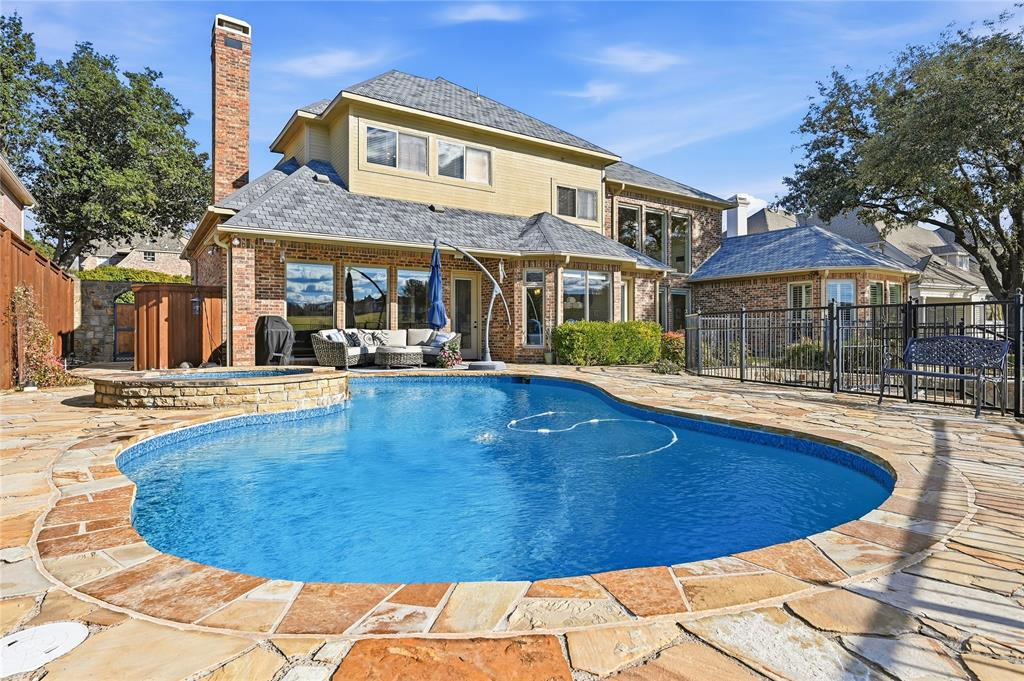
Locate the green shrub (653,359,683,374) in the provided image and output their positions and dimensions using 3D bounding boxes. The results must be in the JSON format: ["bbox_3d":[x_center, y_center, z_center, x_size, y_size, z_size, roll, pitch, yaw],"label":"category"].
[{"bbox_3d":[3.427,0.573,11.900,0.640,0.340,0.560,0,1,16],"label":"green shrub"}]

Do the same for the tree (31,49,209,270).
[{"bbox_3d":[-16.500,-5.885,22.700,6.800,12.900,6.800,-1,1,-36],"label":"tree"}]

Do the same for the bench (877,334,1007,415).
[{"bbox_3d":[5.175,0.398,6.523,0.580,0.880,1.170,-1,1,-17],"label":"bench"}]

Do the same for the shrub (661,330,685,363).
[{"bbox_3d":[3.978,0.209,13.300,0.680,0.940,0.680,0,1,17],"label":"shrub"}]

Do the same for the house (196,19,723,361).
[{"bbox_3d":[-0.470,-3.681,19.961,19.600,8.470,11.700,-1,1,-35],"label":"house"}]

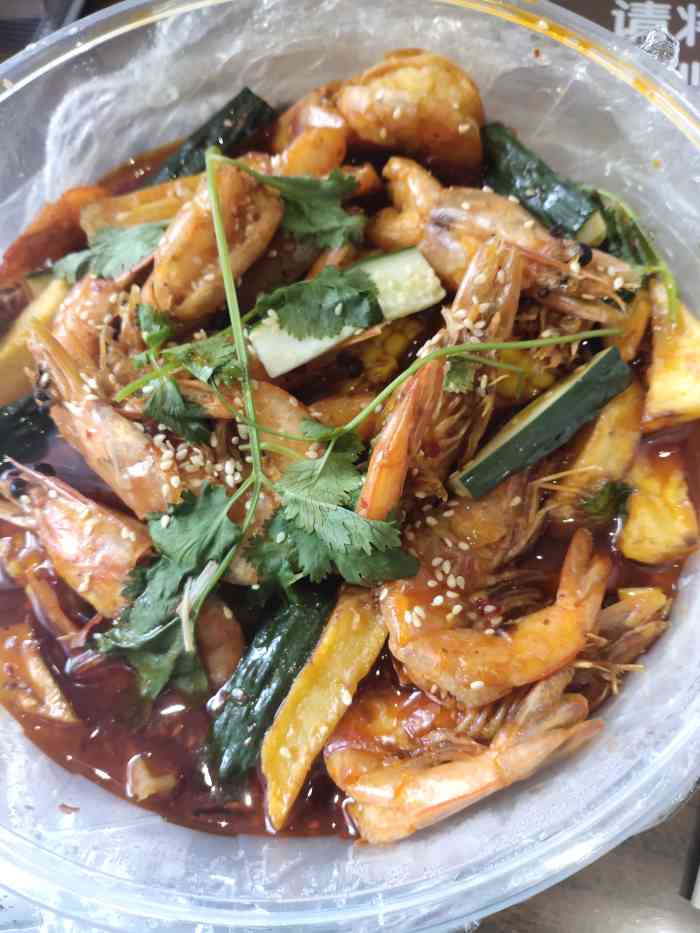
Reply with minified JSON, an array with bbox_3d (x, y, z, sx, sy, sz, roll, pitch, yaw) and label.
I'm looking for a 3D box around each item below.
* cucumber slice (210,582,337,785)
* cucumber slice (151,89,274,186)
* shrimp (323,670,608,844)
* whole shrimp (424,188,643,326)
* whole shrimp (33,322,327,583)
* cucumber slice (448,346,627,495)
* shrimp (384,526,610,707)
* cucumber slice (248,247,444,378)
[{"bbox_3d":[-0.019,0.058,0.201,0.017,0.013,0.056,24,85,11],"label":"cucumber slice"},{"bbox_3d":[-0.049,-0.114,0.264,0.049,0.012,0.016,-32,70,11],"label":"cucumber slice"},{"bbox_3d":[0.030,0.074,0.185,0.067,0.021,0.028,-17,70,-3],"label":"shrimp"},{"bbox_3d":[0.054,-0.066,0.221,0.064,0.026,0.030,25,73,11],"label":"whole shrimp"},{"bbox_3d":[-0.052,-0.014,0.208,0.098,0.028,0.053,35,75,14],"label":"whole shrimp"},{"bbox_3d":[0.054,-0.009,0.204,0.055,0.012,0.013,-38,72,-8],"label":"cucumber slice"},{"bbox_3d":[0.040,0.035,0.193,0.058,0.022,0.046,-14,70,-2],"label":"shrimp"},{"bbox_3d":[0.000,-0.043,0.215,0.054,0.011,0.015,-26,71,-7],"label":"cucumber slice"}]

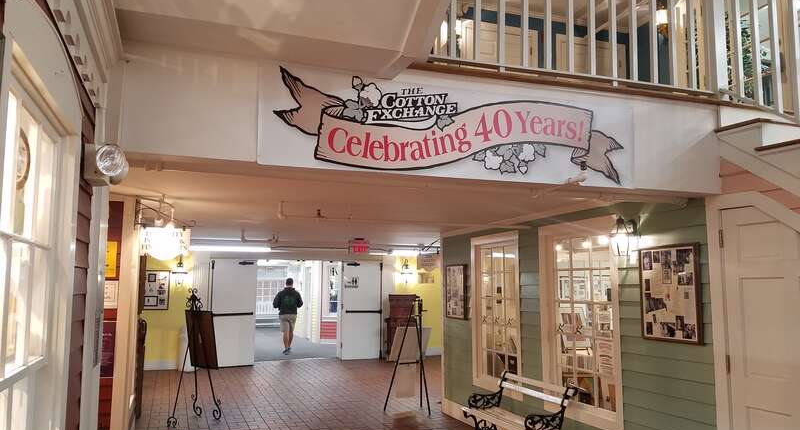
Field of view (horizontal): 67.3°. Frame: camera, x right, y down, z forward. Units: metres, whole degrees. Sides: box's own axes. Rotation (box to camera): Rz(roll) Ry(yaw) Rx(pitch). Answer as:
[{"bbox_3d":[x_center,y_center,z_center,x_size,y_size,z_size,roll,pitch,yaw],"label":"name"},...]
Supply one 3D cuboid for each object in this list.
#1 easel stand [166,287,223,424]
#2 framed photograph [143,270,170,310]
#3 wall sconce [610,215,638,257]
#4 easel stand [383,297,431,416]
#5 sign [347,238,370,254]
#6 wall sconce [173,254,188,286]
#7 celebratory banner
[{"bbox_3d":[-2.447,1.658,7.157,0.520,1.540,0.570,-5,-8,36],"label":"easel stand"},{"bbox_3d":[-4.581,1.419,11.296,0.490,0.730,0.030,2,-7,-21],"label":"framed photograph"},{"bbox_3d":[1.676,0.161,4.459,0.240,0.305,0.165,2,-7,-21],"label":"wall sconce"},{"bbox_3d":[0.129,1.759,7.540,0.540,1.410,0.560,3,-7,-28],"label":"easel stand"},{"bbox_3d":[-0.627,0.472,9.301,0.345,0.235,0.070,2,-7,-21],"label":"sign"},{"bbox_3d":[-4.151,1.050,11.364,0.280,0.570,0.280,2,-7,-21],"label":"wall sconce"},{"bbox_3d":[0.365,-0.442,3.216,2.130,0.475,0.020,2,-7,-21],"label":"celebratory banner"}]

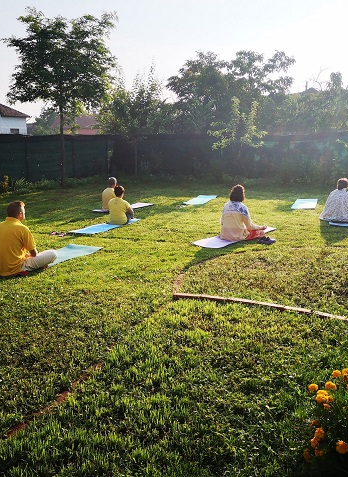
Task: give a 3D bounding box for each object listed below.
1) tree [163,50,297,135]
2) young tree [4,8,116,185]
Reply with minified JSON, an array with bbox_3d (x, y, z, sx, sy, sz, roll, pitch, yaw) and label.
[{"bbox_3d":[2.504,-6.224,24.252,6.100,5.900,5.400,-1,12,0],"label":"tree"},{"bbox_3d":[-3.989,-4.831,17.407,3.589,5.980,3.589,0,12,0],"label":"young tree"}]

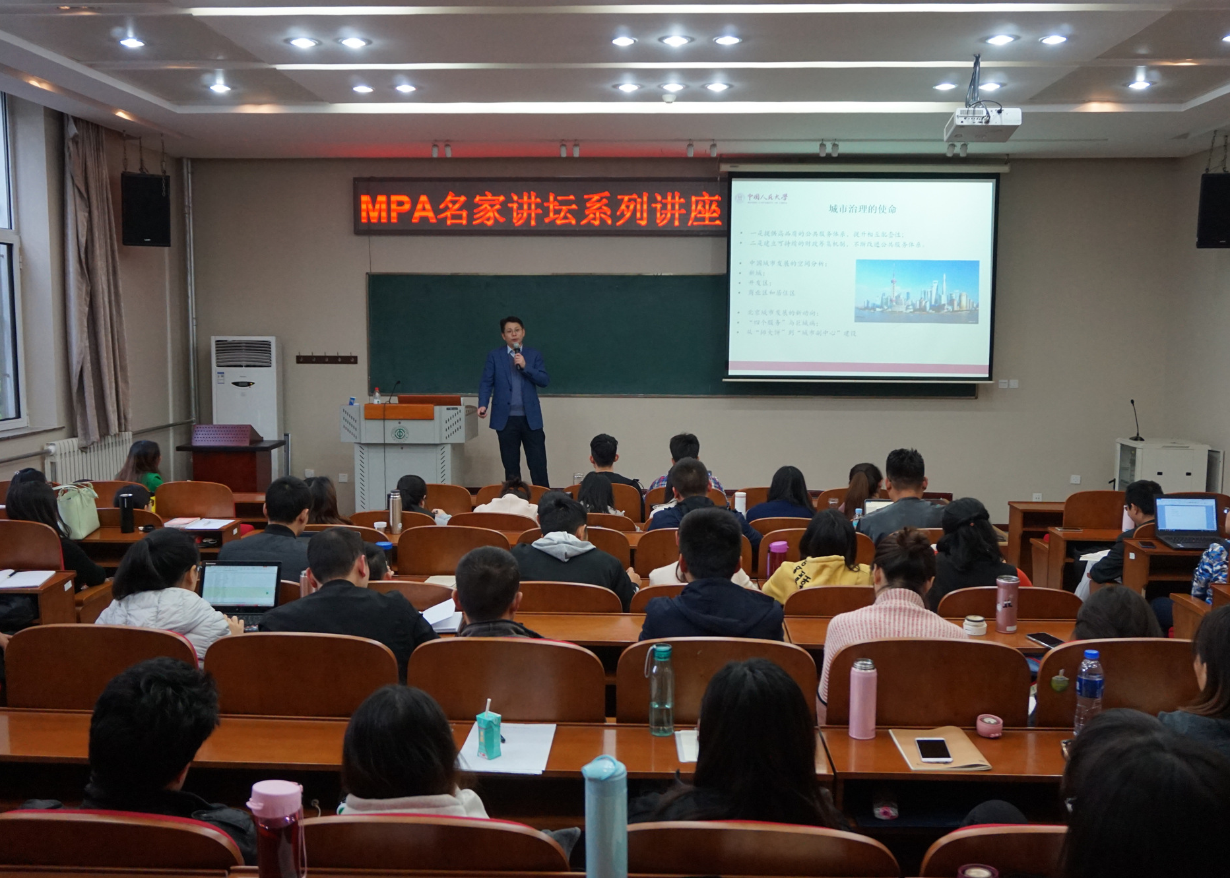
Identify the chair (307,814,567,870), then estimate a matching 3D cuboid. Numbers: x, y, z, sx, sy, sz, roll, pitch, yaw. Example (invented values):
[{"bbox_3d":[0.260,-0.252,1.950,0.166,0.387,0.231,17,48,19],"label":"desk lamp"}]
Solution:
[{"bbox_3d":[-0.305,1.064,2.123,0.510,0.970,0.540,0,6,2],"label":"chair"}]

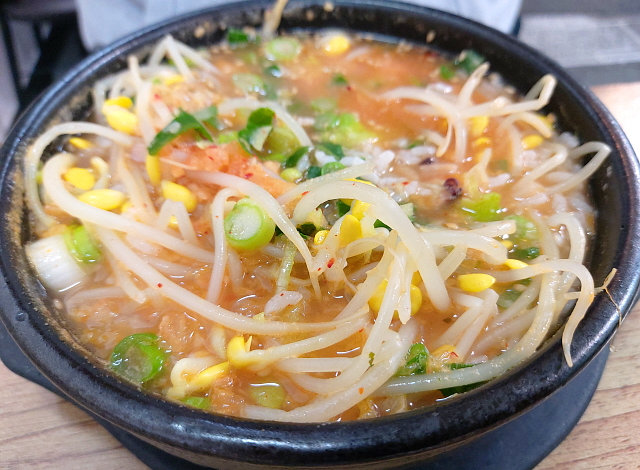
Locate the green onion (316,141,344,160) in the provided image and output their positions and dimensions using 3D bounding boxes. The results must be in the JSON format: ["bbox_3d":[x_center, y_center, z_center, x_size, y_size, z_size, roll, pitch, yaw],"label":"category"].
[{"bbox_3d":[0.003,-0.026,0.145,0.009,0.003,0.007,0,50,0],"label":"green onion"}]

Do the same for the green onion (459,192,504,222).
[{"bbox_3d":[0.045,-0.008,0.129,0.011,0.006,0.007,0,50,0],"label":"green onion"}]

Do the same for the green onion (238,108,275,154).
[{"bbox_3d":[-0.020,-0.033,0.145,0.011,0.011,0.009,-8,51,-6],"label":"green onion"}]

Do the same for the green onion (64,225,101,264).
[{"bbox_3d":[-0.061,0.002,0.119,0.007,0.009,0.006,-34,58,-24],"label":"green onion"}]

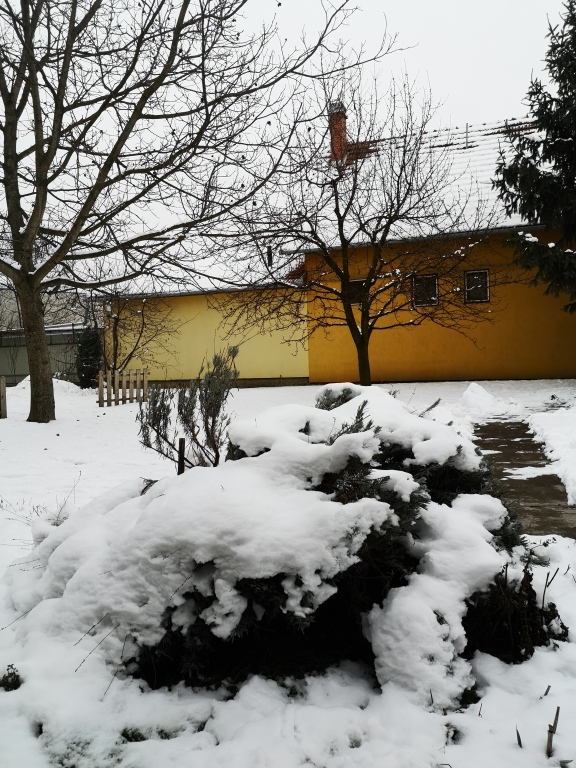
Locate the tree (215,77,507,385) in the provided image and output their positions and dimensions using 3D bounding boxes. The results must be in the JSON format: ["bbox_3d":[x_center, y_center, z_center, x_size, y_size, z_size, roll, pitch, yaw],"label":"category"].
[{"bbox_3d":[1.694,-3.541,14.000,6.700,7.300,6.200,-2,2,0],"label":"tree"}]

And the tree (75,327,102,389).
[{"bbox_3d":[-6.162,-0.803,18.500,0.860,1.950,0.860,-2,2,0],"label":"tree"}]

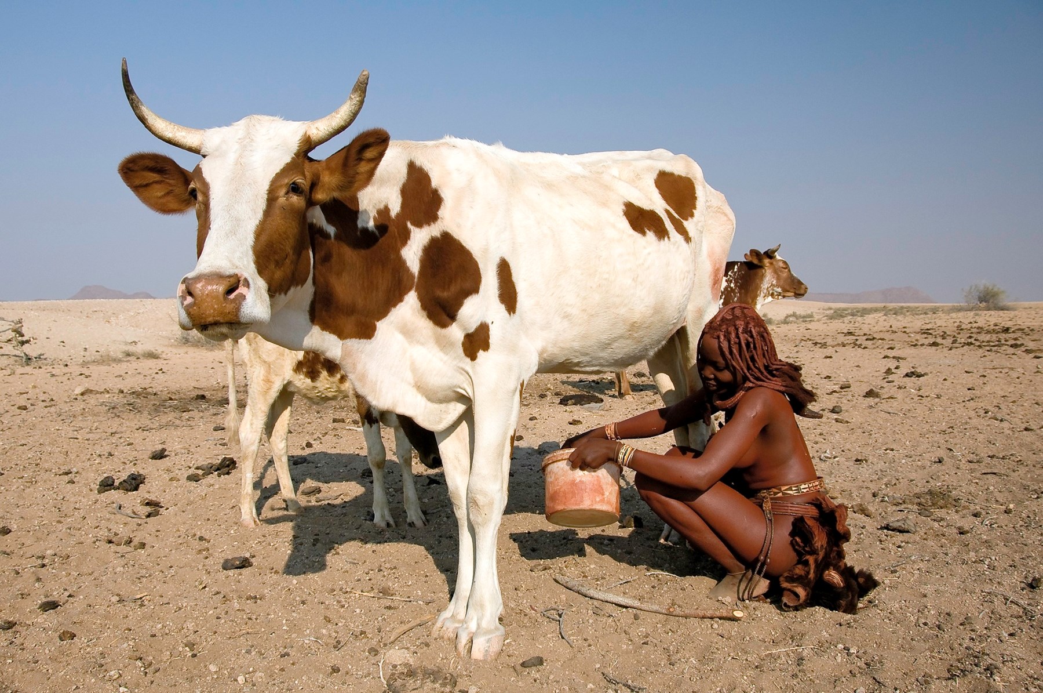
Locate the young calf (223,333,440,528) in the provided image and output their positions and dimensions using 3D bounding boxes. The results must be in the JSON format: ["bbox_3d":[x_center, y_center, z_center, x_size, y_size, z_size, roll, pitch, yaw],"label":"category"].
[{"bbox_3d":[-0.755,0.288,3.145,0.880,0.860,0.300,1,3,10],"label":"young calf"}]

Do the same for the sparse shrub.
[{"bbox_3d":[33.946,-3.597,57.000,3.400,2.000,3.100,0,3,0],"label":"sparse shrub"}]

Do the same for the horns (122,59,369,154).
[{"bbox_3d":[-0.558,-0.484,1.580,0.490,0.180,0.130,0,3,0],"label":"horns"}]

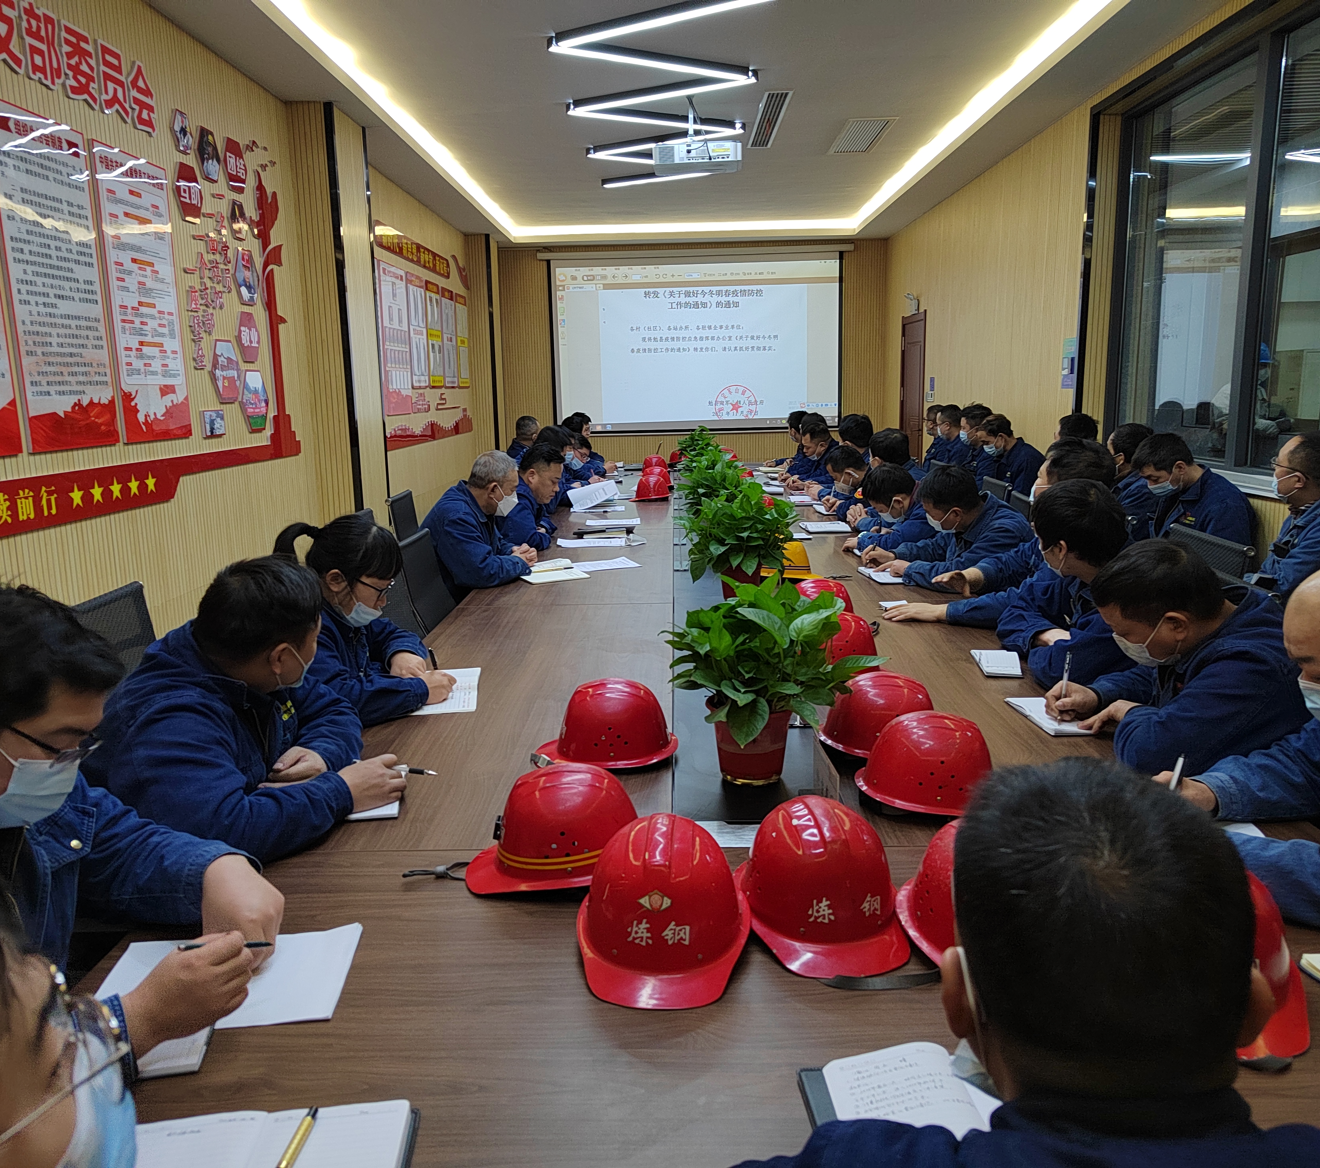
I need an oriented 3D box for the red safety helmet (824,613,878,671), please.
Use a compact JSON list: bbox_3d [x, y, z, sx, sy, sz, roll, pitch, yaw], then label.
[{"bbox_3d":[0.437,0.141,2.441,0.275,0.155,0.215,-1,11,-1],"label":"red safety helmet"}]

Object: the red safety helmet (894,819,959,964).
[{"bbox_3d":[0.403,0.367,1.268,0.215,0.155,0.275,-4,11,-17],"label":"red safety helmet"}]

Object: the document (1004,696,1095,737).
[{"bbox_3d":[0.826,0.271,2.180,0.120,0.015,0.245,0,11,5],"label":"document"}]

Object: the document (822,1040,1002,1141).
[{"bbox_3d":[0.290,0.497,0.946,0.265,0.022,0.200,-2,11,-5],"label":"document"}]

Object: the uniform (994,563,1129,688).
[{"bbox_3d":[1.131,0.140,2.631,0.480,0.560,0.540,-3,11,-7],"label":"uniform"}]

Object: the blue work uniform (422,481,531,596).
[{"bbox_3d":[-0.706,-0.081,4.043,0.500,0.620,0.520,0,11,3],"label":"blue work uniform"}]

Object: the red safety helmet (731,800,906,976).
[{"bbox_3d":[0.210,0.368,1.353,0.222,0.160,0.285,-3,11,-11],"label":"red safety helmet"}]

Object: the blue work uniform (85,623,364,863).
[{"bbox_3d":[-0.752,0.331,1.843,0.560,0.560,0.560,-1,11,1],"label":"blue work uniform"}]

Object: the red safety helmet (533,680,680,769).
[{"bbox_3d":[-0.100,0.250,1.927,0.275,0.155,0.215,-2,11,-2],"label":"red safety helmet"}]

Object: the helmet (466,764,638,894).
[{"bbox_3d":[-0.154,0.349,1.537,0.275,0.155,0.225,-2,11,-4],"label":"helmet"}]

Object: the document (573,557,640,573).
[{"bbox_3d":[-0.246,-0.076,4.137,0.297,0.010,0.210,-6,12,-22],"label":"document"}]

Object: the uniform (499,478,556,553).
[{"bbox_3d":[-0.727,-0.185,4.719,0.520,0.580,0.540,0,11,4],"label":"uniform"}]

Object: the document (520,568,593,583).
[{"bbox_3d":[-0.395,-0.036,3.929,0.235,0.010,0.180,-6,12,-26],"label":"document"}]

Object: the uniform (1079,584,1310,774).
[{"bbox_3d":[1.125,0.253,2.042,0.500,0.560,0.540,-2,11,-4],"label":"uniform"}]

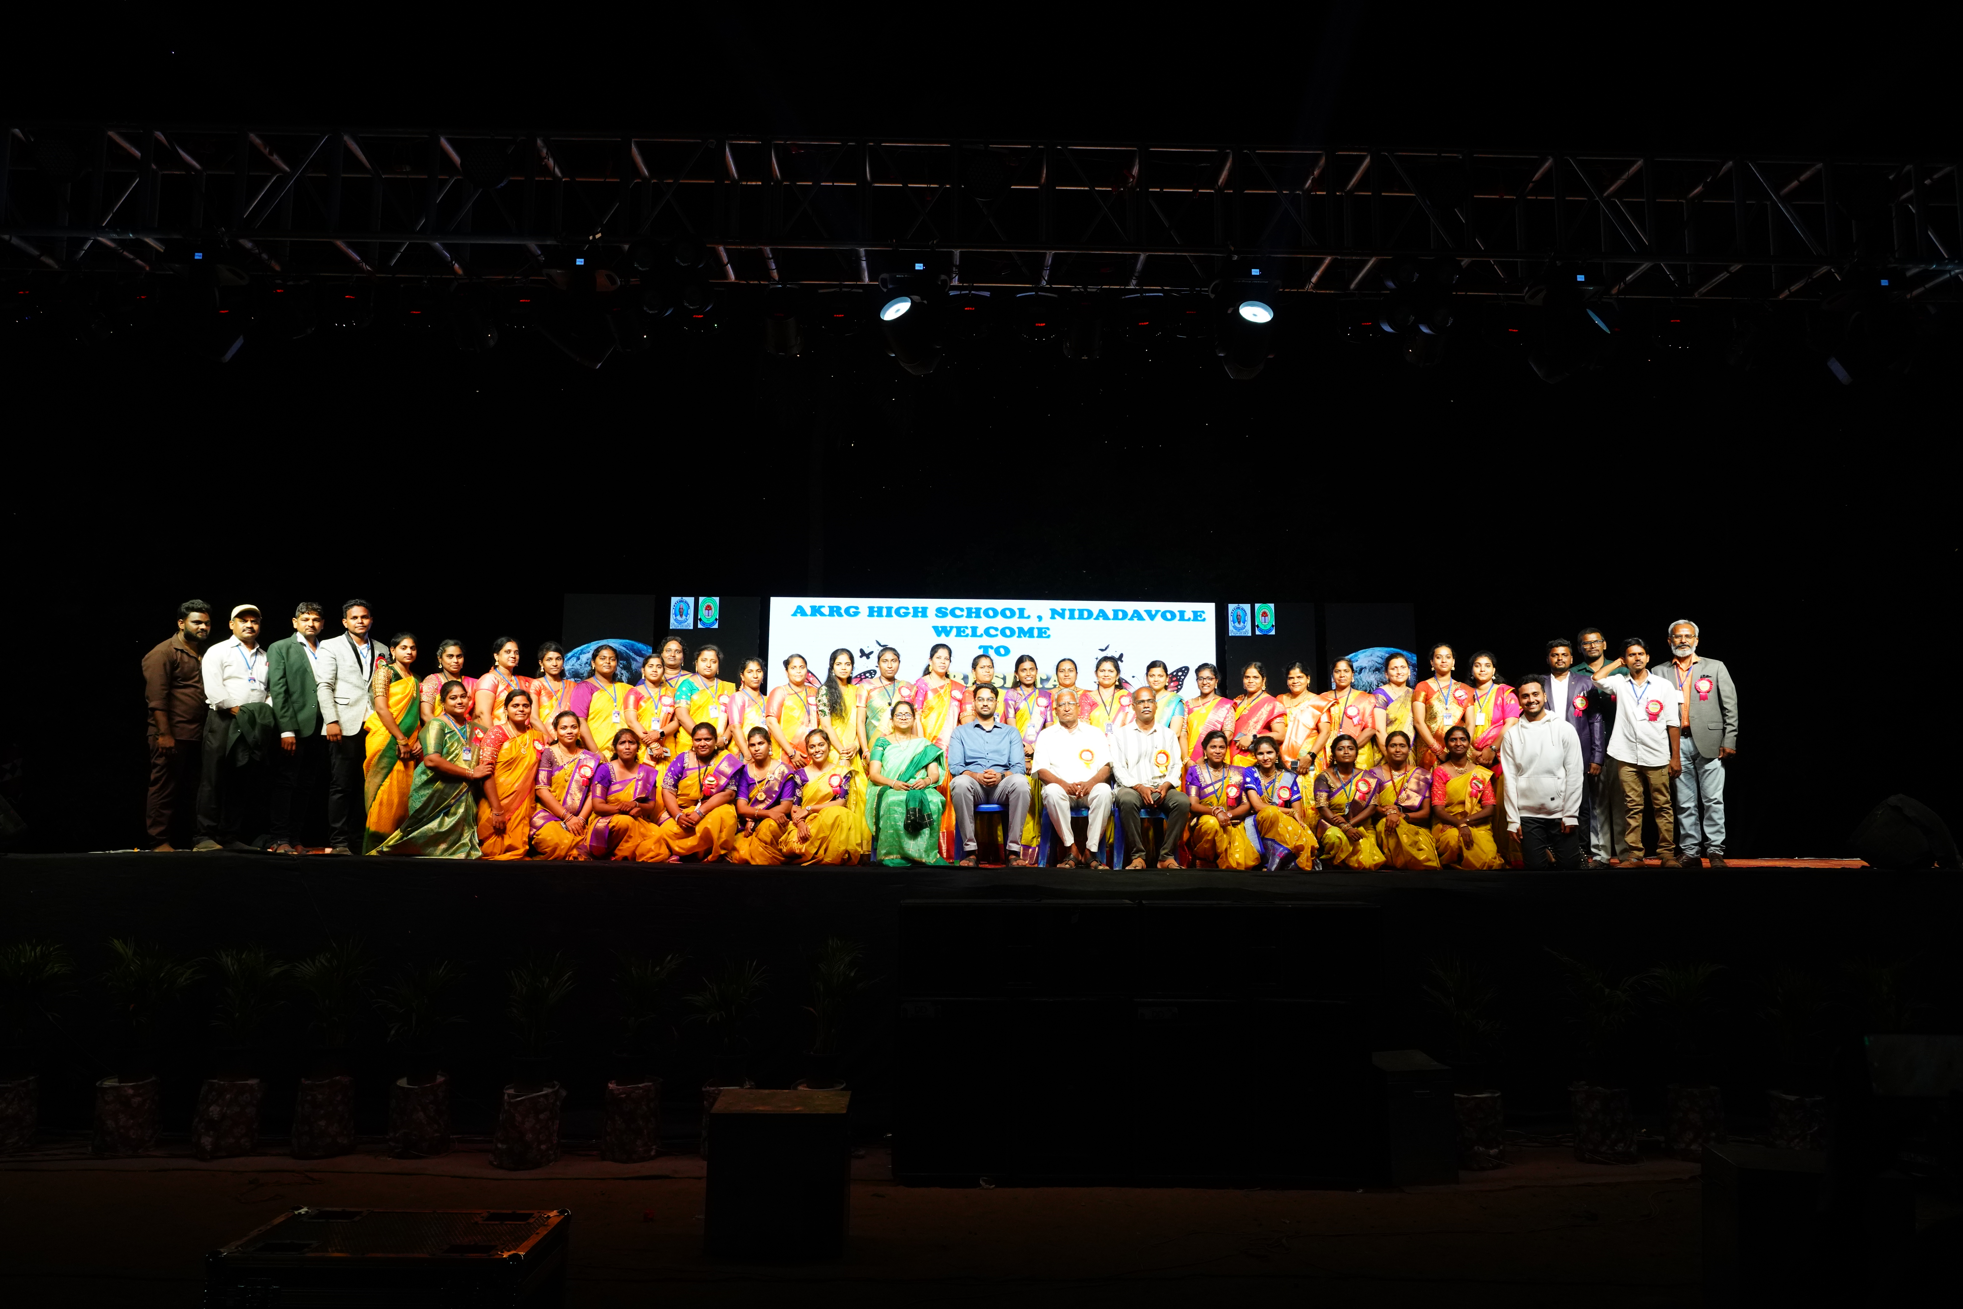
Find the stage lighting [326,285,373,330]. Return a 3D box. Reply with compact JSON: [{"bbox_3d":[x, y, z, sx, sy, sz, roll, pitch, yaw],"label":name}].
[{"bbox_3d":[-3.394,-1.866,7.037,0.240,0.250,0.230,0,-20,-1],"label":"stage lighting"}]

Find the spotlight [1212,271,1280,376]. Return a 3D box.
[{"bbox_3d":[1.339,-1.686,6.670,0.340,0.530,0.340,0,-5,-1],"label":"spotlight"}]

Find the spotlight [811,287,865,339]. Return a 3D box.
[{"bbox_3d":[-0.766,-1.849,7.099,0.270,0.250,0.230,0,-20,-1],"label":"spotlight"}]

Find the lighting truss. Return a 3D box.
[{"bbox_3d":[0.072,-2.300,6.918,10.733,0.598,0.580,0,-5,-1],"label":"lighting truss"}]

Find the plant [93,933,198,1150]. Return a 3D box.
[{"bbox_3d":[-5.254,2.431,8.221,0.658,1.269,0.600,0,-5,-1],"label":"plant"}]

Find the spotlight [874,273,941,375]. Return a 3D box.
[{"bbox_3d":[-0.365,-1.686,6.629,0.330,0.520,0.340,-1,-6,19],"label":"spotlight"}]

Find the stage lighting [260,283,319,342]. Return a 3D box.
[{"bbox_3d":[-3.601,-1.789,6.800,0.240,0.250,0.200,-2,-34,22],"label":"stage lighting"}]

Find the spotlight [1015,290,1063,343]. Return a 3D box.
[{"bbox_3d":[0.302,-1.778,6.880,0.250,0.250,0.200,1,-32,-1],"label":"spotlight"}]

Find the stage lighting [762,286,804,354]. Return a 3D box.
[{"bbox_3d":[-1.037,-1.744,6.860,0.220,0.250,0.270,1,-50,-1],"label":"stage lighting"}]

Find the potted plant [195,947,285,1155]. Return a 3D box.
[{"bbox_3d":[-4.628,2.444,8.136,0.577,1.236,0.577,0,-5,-1],"label":"potted plant"}]

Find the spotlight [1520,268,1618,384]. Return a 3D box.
[{"bbox_3d":[2.943,-1.677,6.550,0.420,0.580,0.380,-1,-7,13],"label":"spotlight"}]

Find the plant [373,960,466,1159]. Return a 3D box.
[{"bbox_3d":[-3.549,2.503,8.218,0.575,1.145,0.575,0,-5,-1],"label":"plant"}]

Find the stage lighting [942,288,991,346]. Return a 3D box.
[{"bbox_3d":[-0.077,-1.774,6.880,0.250,0.250,0.200,1,-34,-1],"label":"stage lighting"}]

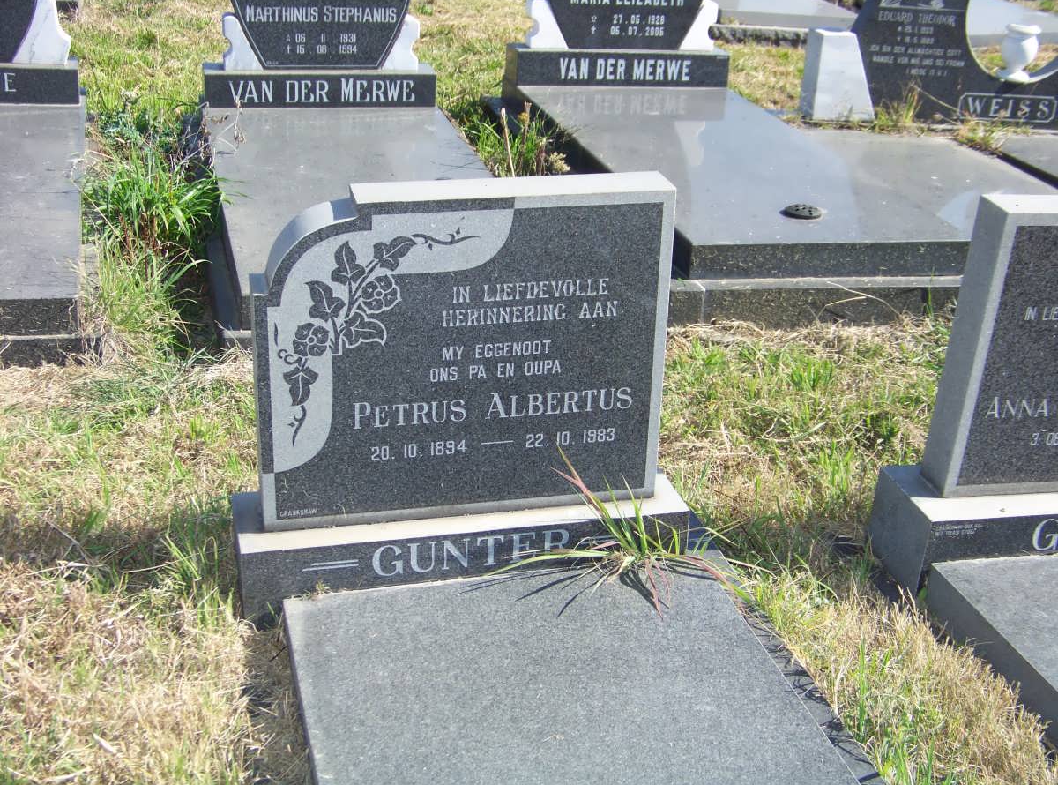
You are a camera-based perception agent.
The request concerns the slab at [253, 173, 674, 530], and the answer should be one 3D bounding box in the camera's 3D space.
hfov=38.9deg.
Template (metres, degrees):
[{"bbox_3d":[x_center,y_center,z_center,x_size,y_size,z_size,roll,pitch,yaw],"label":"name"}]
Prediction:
[{"bbox_3d":[-0.127,-0.076,2.832,0.770,0.637,0.114,-4,25,-13],"label":"slab"}]

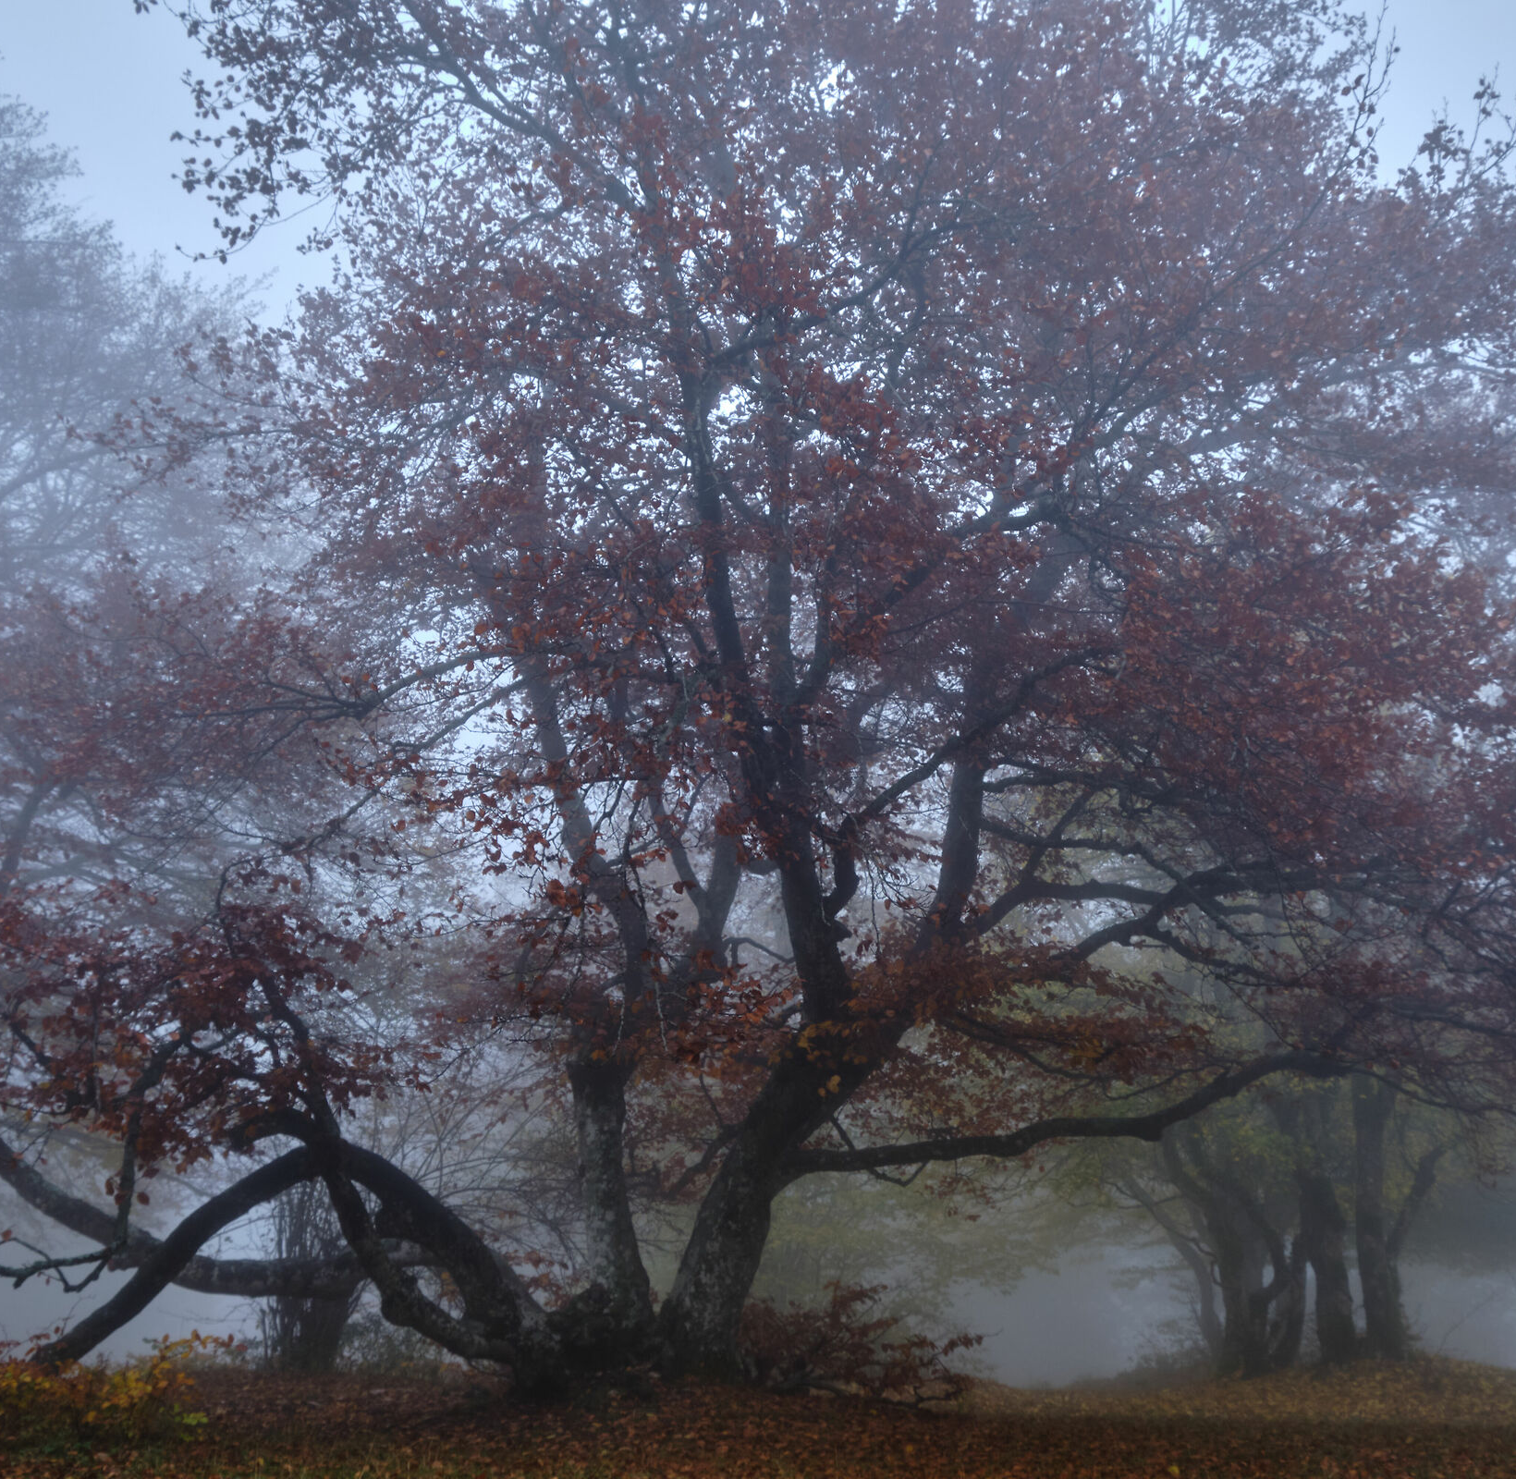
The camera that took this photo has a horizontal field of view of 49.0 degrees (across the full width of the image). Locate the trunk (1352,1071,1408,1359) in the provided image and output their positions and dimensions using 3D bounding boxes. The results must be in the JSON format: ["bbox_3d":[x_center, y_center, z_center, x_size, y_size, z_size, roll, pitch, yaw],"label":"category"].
[{"bbox_3d":[5.660,4.332,15.133,0.410,2.550,0.410,0,-15,0],"label":"trunk"}]

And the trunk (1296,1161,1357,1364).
[{"bbox_3d":[5.149,4.720,15.087,0.410,1.820,0.410,0,-15,0],"label":"trunk"}]

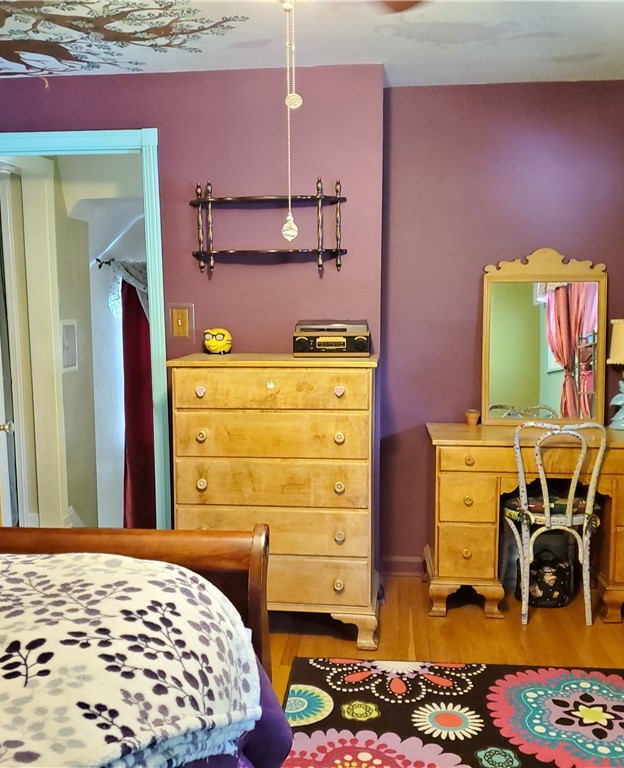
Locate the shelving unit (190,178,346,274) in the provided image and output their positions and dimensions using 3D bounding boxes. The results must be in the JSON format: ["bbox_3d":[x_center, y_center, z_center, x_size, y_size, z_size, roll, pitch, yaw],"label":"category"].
[{"bbox_3d":[-0.196,-0.683,3.329,0.687,0.401,0.148,0,6,5],"label":"shelving unit"}]

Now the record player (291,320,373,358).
[{"bbox_3d":[0.095,-0.189,3.247,0.310,0.140,0.272,0,6,5],"label":"record player"}]

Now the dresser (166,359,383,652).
[{"bbox_3d":[-0.130,0.457,3.256,0.827,1.142,0.481,0,6,5],"label":"dresser"}]

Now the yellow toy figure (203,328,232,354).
[{"bbox_3d":[-0.413,-0.186,3.380,0.121,0.115,0.109,1,6,15],"label":"yellow toy figure"}]

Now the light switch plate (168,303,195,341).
[{"bbox_3d":[-0.596,-0.276,3.478,0.129,0.174,0.014,0,6,5],"label":"light switch plate"}]

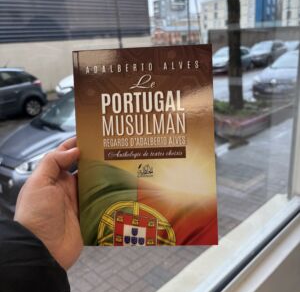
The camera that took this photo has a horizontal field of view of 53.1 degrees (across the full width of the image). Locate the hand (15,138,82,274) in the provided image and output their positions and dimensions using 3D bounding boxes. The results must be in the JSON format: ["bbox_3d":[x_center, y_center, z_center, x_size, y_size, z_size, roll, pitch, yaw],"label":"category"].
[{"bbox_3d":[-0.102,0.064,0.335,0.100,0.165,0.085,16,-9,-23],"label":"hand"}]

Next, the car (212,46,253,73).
[{"bbox_3d":[4.900,-5.300,18.500,1.770,1.480,4.200,10,23,37],"label":"car"}]

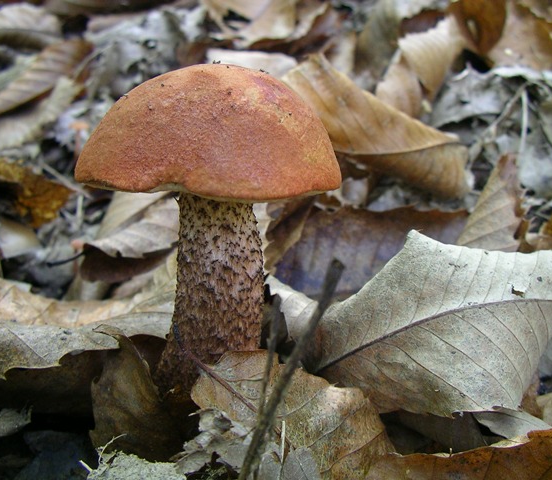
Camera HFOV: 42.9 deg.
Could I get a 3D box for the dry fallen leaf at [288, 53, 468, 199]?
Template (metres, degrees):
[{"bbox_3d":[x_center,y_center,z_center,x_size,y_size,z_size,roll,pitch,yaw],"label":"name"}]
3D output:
[{"bbox_3d":[0.050,-0.060,0.381,0.116,0.035,0.069,22,49,20],"label":"dry fallen leaf"}]

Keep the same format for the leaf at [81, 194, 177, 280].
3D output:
[{"bbox_3d":[-0.058,-0.004,0.312,0.044,0.022,0.059,2,37,3],"label":"leaf"}]

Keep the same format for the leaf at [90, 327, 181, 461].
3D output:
[{"bbox_3d":[-0.048,0.049,0.229,0.026,0.046,0.018,-8,-18,-18],"label":"leaf"}]

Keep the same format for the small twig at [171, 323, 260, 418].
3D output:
[{"bbox_3d":[-0.019,0.039,0.214,0.039,0.003,0.003,43,37,23],"label":"small twig"}]

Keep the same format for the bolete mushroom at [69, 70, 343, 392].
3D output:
[{"bbox_3d":[-0.023,-0.005,0.240,0.089,0.116,0.089,1,10,0],"label":"bolete mushroom"}]

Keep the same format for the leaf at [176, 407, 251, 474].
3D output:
[{"bbox_3d":[-0.018,0.061,0.210,0.022,0.013,0.023,6,42,11],"label":"leaf"}]

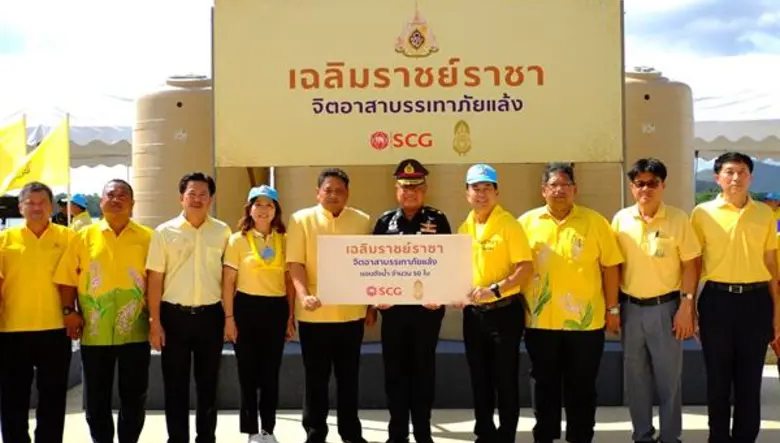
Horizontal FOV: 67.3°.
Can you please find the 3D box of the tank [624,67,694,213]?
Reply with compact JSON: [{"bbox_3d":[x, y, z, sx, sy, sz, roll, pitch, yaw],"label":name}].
[{"bbox_3d":[2.078,-0.230,5.329,1.250,2.330,1.250,-1,0,0],"label":"tank"}]

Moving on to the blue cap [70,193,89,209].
[{"bbox_3d":[-3.269,-0.213,6.100,0.270,0.150,0.180,15,3,9],"label":"blue cap"}]

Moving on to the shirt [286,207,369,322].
[{"bbox_3d":[-0.376,0.257,3.580,0.510,0.720,0.320,-1,0,-10],"label":"shirt"}]

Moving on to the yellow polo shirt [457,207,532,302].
[{"bbox_3d":[0.593,0.183,3.360,0.440,0.560,0.300,0,1,29],"label":"yellow polo shirt"}]

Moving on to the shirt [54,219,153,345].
[{"bbox_3d":[-1.668,0.348,3.460,0.550,0.730,0.310,-1,1,-19],"label":"shirt"}]

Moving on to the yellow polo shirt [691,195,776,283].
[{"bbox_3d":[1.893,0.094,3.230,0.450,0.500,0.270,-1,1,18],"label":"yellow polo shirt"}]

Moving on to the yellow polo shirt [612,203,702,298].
[{"bbox_3d":[1.533,0.167,3.370,0.500,0.560,0.280,0,1,27],"label":"yellow polo shirt"}]

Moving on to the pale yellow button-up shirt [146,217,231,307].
[{"bbox_3d":[-1.180,0.229,3.440,0.480,0.540,0.270,-1,1,-16],"label":"pale yellow button-up shirt"}]

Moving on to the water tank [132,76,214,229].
[{"bbox_3d":[-1.683,-0.150,5.250,1.150,2.230,1.150,-1,1,-18],"label":"water tank"}]

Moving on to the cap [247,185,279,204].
[{"bbox_3d":[-0.768,-0.160,3.530,0.185,0.135,0.260,-1,1,-15],"label":"cap"}]

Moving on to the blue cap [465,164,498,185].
[{"bbox_3d":[0.520,-0.266,3.310,0.185,0.125,0.260,0,1,10],"label":"blue cap"}]

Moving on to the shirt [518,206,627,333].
[{"bbox_3d":[1.062,0.269,3.430,0.580,0.740,0.360,0,1,23],"label":"shirt"}]

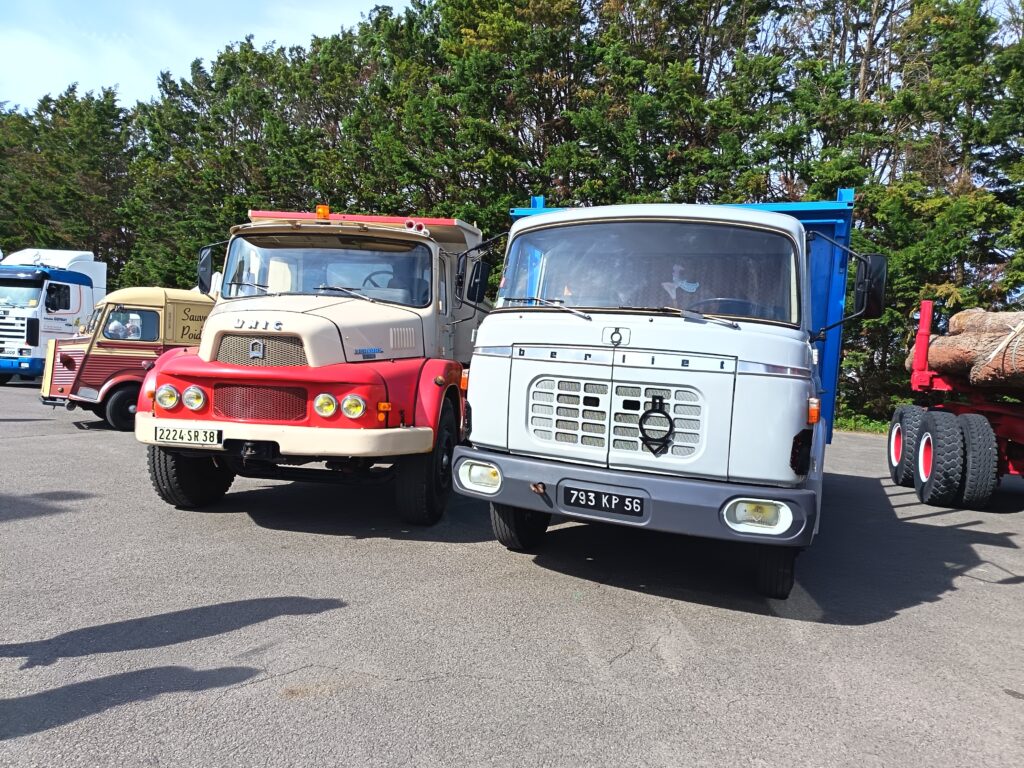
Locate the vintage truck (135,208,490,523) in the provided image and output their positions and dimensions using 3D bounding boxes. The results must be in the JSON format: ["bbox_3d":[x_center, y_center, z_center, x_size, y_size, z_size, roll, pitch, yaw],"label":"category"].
[{"bbox_3d":[-1.602,-0.442,8.288,2.500,2.804,6.700,3,5,3],"label":"vintage truck"}]

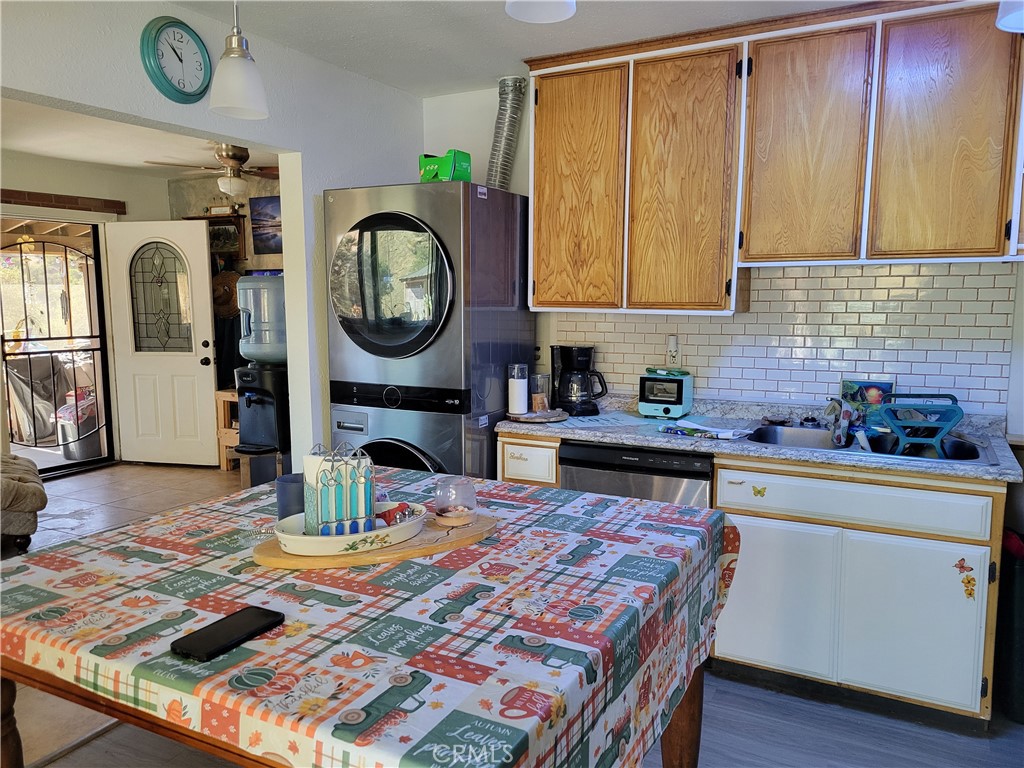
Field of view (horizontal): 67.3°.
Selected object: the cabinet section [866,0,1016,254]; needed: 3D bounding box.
[{"bbox_3d":[1.544,-0.857,2.749,0.453,0.823,0.310,3,8,28],"label":"cabinet section"}]

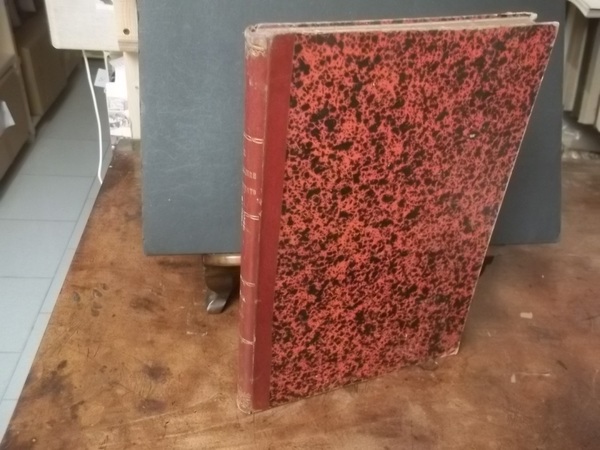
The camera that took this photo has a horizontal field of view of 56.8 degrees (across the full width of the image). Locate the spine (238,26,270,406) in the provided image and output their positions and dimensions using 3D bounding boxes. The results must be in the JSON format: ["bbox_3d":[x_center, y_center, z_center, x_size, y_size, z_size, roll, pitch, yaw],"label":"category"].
[{"bbox_3d":[-0.040,0.025,0.438,0.014,0.350,0.027,-10,35,-21],"label":"spine"}]

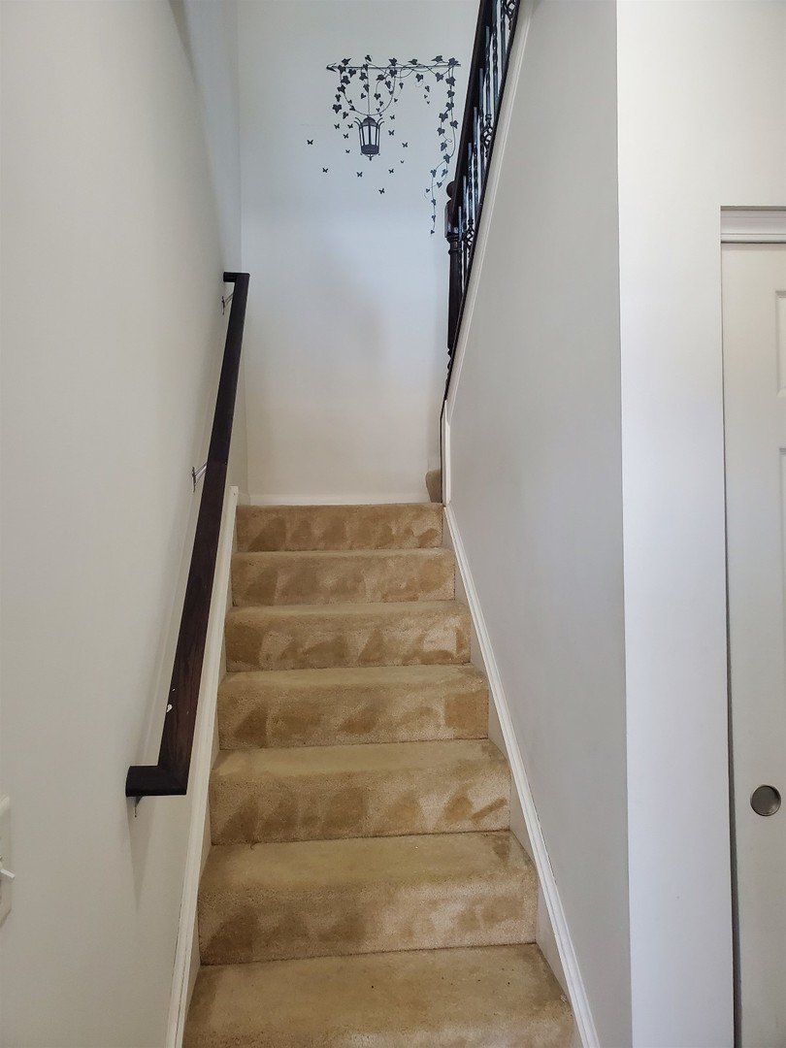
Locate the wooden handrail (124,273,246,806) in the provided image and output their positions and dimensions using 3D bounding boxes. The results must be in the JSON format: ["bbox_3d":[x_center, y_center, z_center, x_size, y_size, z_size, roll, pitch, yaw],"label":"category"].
[{"bbox_3d":[-0.492,-0.262,2.159,0.093,0.040,2.293,-1,38,-6],"label":"wooden handrail"}]

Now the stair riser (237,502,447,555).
[{"bbox_3d":[-0.211,0.010,3.216,0.840,0.193,0.035,-1,0,-5],"label":"stair riser"}]

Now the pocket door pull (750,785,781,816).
[{"bbox_3d":[0.713,0.529,1.507,0.058,0.058,0.012,-1,0,-3],"label":"pocket door pull"}]

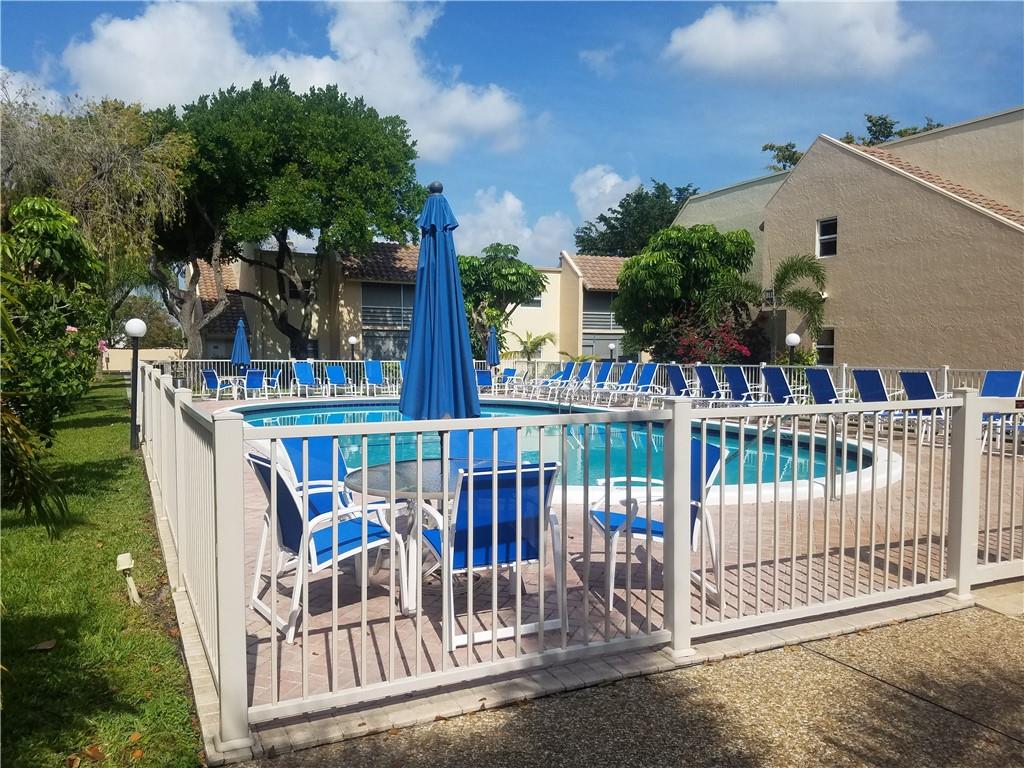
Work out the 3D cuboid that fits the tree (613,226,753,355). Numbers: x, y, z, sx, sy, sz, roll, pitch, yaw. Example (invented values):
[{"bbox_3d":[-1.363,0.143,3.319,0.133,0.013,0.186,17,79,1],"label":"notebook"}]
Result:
[{"bbox_3d":[5.570,-2.337,24.924,4.700,5.600,4.600,1,2,13],"label":"tree"}]

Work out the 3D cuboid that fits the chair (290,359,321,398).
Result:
[{"bbox_3d":[-6.790,-0.161,25.916,0.680,1.170,1.600,-1,3,-29],"label":"chair"}]

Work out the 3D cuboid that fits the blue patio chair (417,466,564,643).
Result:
[{"bbox_3d":[-0.134,0.863,4.283,0.660,0.920,0.720,-1,3,-24],"label":"blue patio chair"}]

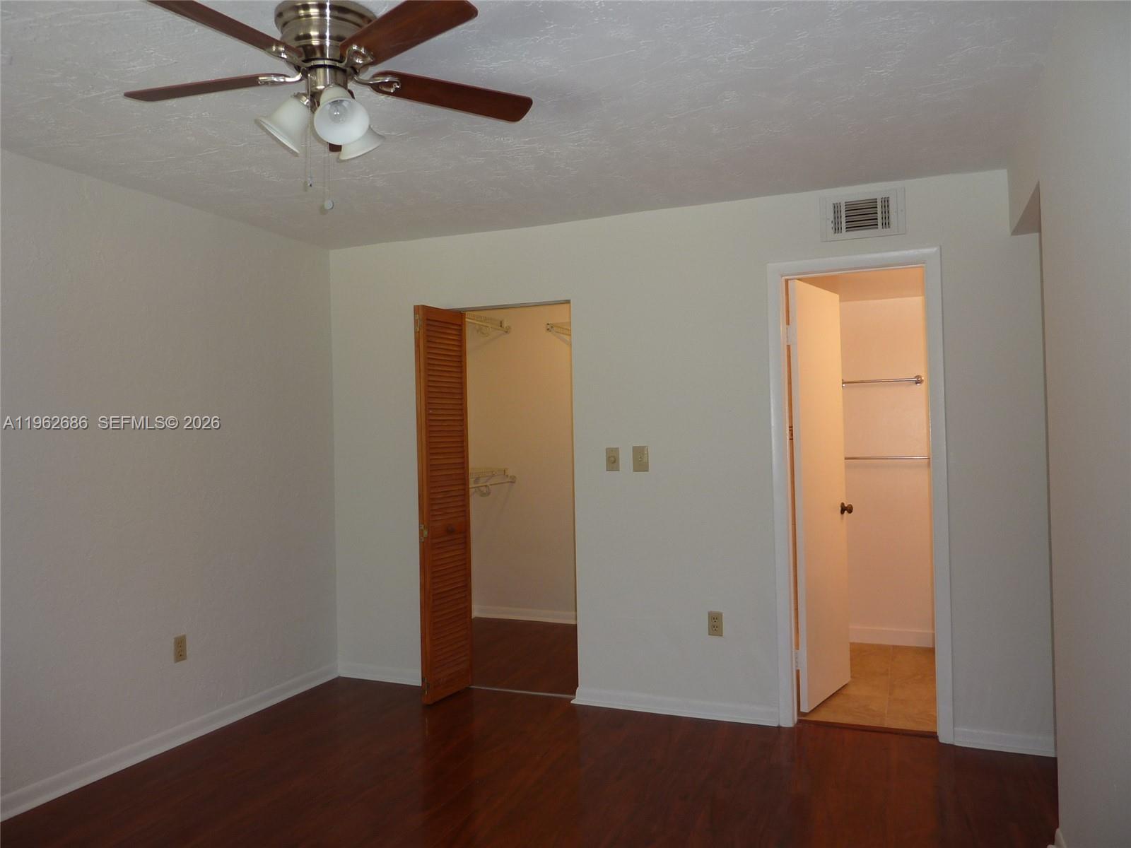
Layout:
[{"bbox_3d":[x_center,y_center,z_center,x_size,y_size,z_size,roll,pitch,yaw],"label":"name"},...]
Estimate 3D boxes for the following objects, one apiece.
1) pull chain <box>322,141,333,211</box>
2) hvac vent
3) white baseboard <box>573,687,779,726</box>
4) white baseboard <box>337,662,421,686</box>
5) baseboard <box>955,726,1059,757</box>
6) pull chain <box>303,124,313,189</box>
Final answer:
[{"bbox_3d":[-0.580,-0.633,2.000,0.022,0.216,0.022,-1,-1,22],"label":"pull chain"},{"bbox_3d":[1.314,-0.925,3.613,0.350,0.202,0.020,-1,-1,22],"label":"hvac vent"},{"bbox_3d":[0.507,1.354,3.931,1.009,0.083,0.020,-1,-1,22],"label":"white baseboard"},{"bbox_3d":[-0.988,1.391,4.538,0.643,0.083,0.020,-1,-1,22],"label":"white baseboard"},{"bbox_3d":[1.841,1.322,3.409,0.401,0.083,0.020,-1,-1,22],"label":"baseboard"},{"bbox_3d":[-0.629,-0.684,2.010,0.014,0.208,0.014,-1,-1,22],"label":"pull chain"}]

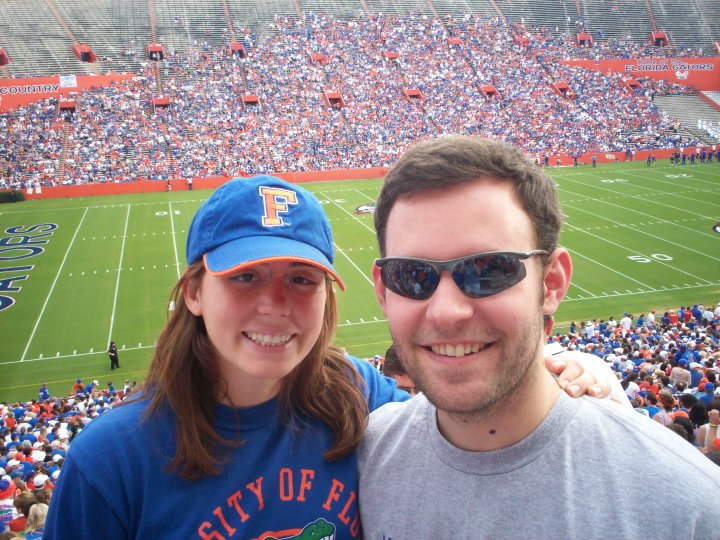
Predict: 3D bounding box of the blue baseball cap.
[{"bbox_3d":[-0.107,-0.043,0.877,0.175,0.144,0.260,6,-4,-21],"label":"blue baseball cap"}]

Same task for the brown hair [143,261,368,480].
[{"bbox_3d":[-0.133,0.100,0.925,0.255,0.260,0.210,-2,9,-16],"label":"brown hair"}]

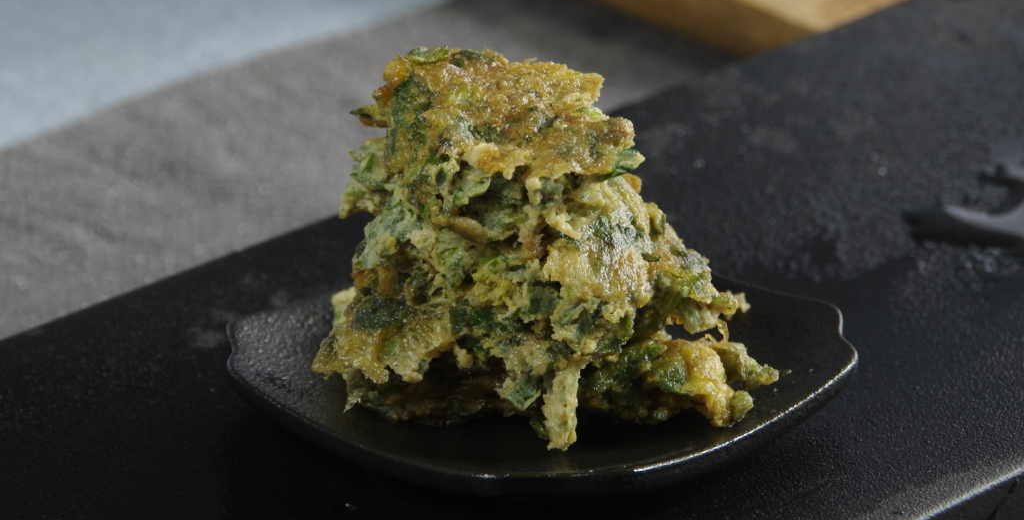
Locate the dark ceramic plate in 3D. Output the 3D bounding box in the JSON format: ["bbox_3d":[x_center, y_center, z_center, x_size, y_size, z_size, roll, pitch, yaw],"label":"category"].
[{"bbox_3d":[0.007,0.029,1.367,0.136,0.021,0.136,19,30,37],"label":"dark ceramic plate"}]

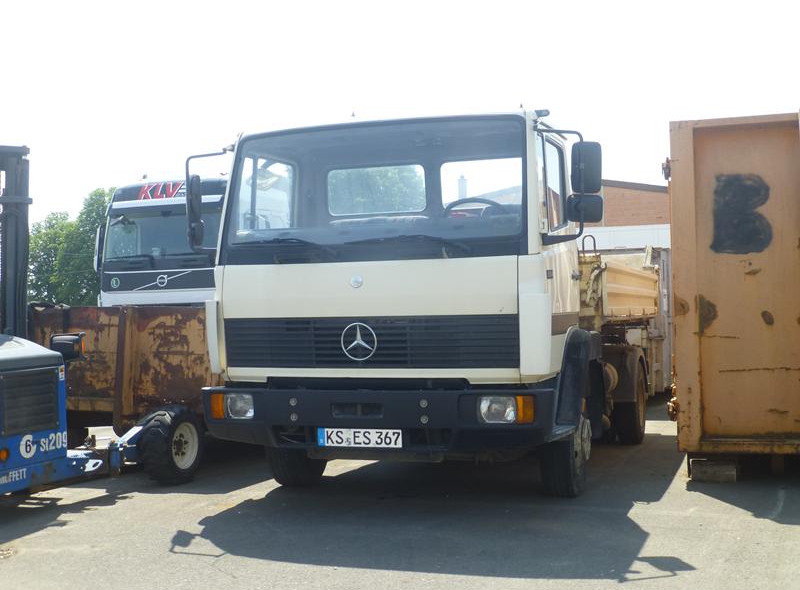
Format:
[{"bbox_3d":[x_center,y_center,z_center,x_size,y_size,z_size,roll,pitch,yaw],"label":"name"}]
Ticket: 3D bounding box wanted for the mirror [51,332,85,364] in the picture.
[{"bbox_3d":[-2.412,0.378,7.400,0.260,0.230,0.150,-1,-1,15],"label":"mirror"}]

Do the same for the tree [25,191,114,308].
[{"bbox_3d":[-12.046,-0.888,38.000,4.600,6.400,4.600,-1,-1,0],"label":"tree"}]

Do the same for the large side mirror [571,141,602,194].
[{"bbox_3d":[1.072,-0.731,5.830,0.175,0.295,0.080,-1,-1,-5],"label":"large side mirror"}]

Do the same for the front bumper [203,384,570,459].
[{"bbox_3d":[-0.168,0.755,6.049,2.200,0.390,0.480,-1,-1,18],"label":"front bumper"}]

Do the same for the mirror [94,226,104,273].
[{"bbox_3d":[-4.728,-0.716,16.000,0.150,0.720,0.240,0,-1,-35],"label":"mirror"}]

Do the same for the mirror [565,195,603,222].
[{"bbox_3d":[1.058,-0.496,5.830,0.200,0.170,0.090,-1,-1,-3],"label":"mirror"}]

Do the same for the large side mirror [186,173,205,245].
[{"bbox_3d":[-1.320,-0.547,6.580,0.110,0.480,0.190,-1,-1,-20],"label":"large side mirror"}]

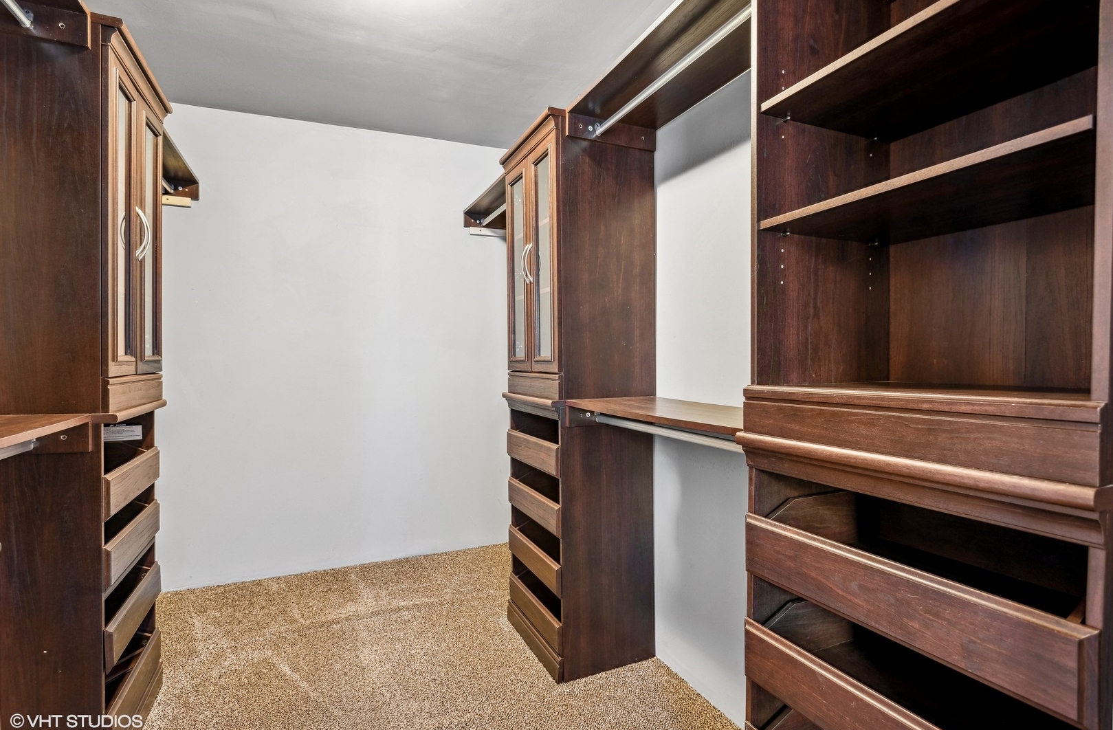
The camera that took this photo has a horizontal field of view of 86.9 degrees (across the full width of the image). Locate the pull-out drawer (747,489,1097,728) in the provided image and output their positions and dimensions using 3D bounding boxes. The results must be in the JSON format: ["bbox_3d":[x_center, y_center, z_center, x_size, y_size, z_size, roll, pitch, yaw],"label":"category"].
[{"bbox_3d":[0.645,0.331,0.967,0.374,0.134,0.547,0,0,-23],"label":"pull-out drawer"}]

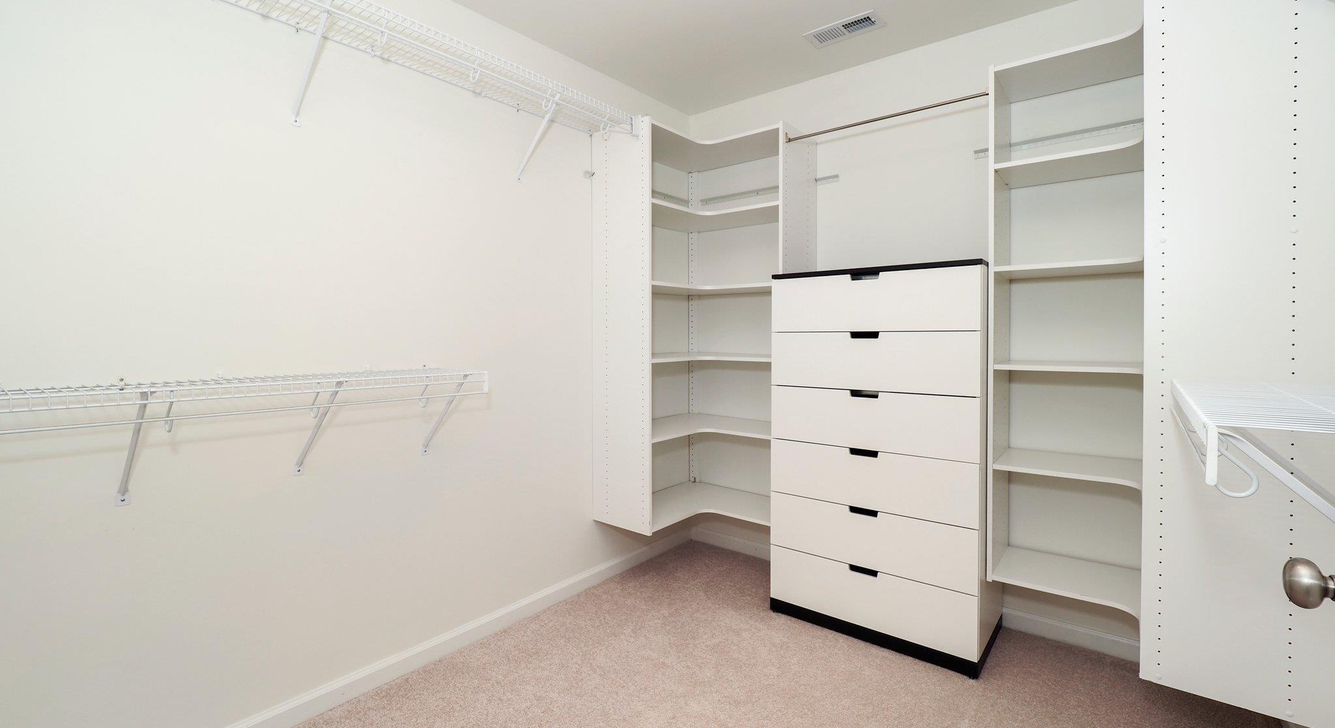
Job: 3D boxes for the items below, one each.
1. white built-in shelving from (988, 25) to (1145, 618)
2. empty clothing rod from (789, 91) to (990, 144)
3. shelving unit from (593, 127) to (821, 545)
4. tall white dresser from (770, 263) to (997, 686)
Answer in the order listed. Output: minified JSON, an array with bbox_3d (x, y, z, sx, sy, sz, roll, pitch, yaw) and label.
[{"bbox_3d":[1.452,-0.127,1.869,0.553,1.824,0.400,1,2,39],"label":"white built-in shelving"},{"bbox_3d":[0.840,-0.978,2.166,0.794,0.032,0.030,1,2,39],"label":"empty clothing rod"},{"bbox_3d":[0.196,-0.164,2.659,0.803,1.844,0.777,1,2,39],"label":"shelving unit"},{"bbox_3d":[0.907,0.355,2.274,0.797,1.446,0.458,1,2,39],"label":"tall white dresser"}]

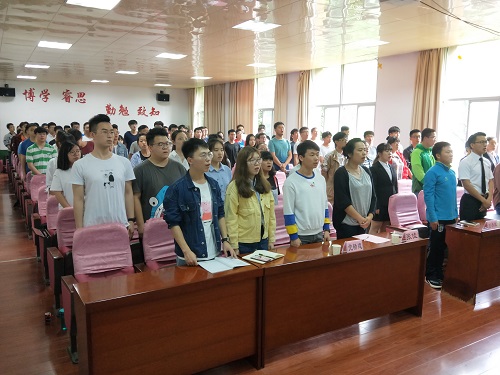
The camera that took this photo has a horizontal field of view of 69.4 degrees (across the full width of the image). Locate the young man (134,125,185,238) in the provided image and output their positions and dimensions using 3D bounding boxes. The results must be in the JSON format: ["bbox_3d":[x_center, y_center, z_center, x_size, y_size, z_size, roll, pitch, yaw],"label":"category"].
[{"bbox_3d":[-0.829,0.319,3.420,0.560,1.750,0.340,-6,11,-33],"label":"young man"}]

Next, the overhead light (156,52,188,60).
[{"bbox_3d":[-1.994,-3.347,9.169,0.600,0.060,0.600,-5,11,-30],"label":"overhead light"}]

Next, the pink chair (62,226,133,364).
[{"bbox_3d":[-1.252,0.791,3.014,0.580,0.950,0.600,-5,11,-30],"label":"pink chair"}]

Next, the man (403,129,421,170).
[{"bbox_3d":[2.560,-0.066,5.800,0.470,1.710,0.290,-6,11,-33],"label":"man"}]

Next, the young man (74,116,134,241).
[{"bbox_3d":[-1.299,0.331,3.280,0.540,1.880,0.330,-6,12,-29],"label":"young man"}]

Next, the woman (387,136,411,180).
[{"bbox_3d":[2.446,-0.051,6.137,0.460,1.600,0.300,-5,11,-30],"label":"woman"}]

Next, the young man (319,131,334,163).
[{"bbox_3d":[1.430,-0.214,6.900,0.460,1.680,0.290,-6,11,-33],"label":"young man"}]

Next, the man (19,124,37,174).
[{"bbox_3d":[-3.670,-0.132,6.150,0.500,1.770,0.300,-6,12,-30],"label":"man"}]

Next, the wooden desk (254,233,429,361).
[{"bbox_3d":[0.793,0.897,3.203,1.700,0.795,0.370,-5,11,-25],"label":"wooden desk"}]

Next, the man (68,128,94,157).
[{"bbox_3d":[-2.429,0.037,5.300,0.500,1.740,0.300,-6,12,-29],"label":"man"}]

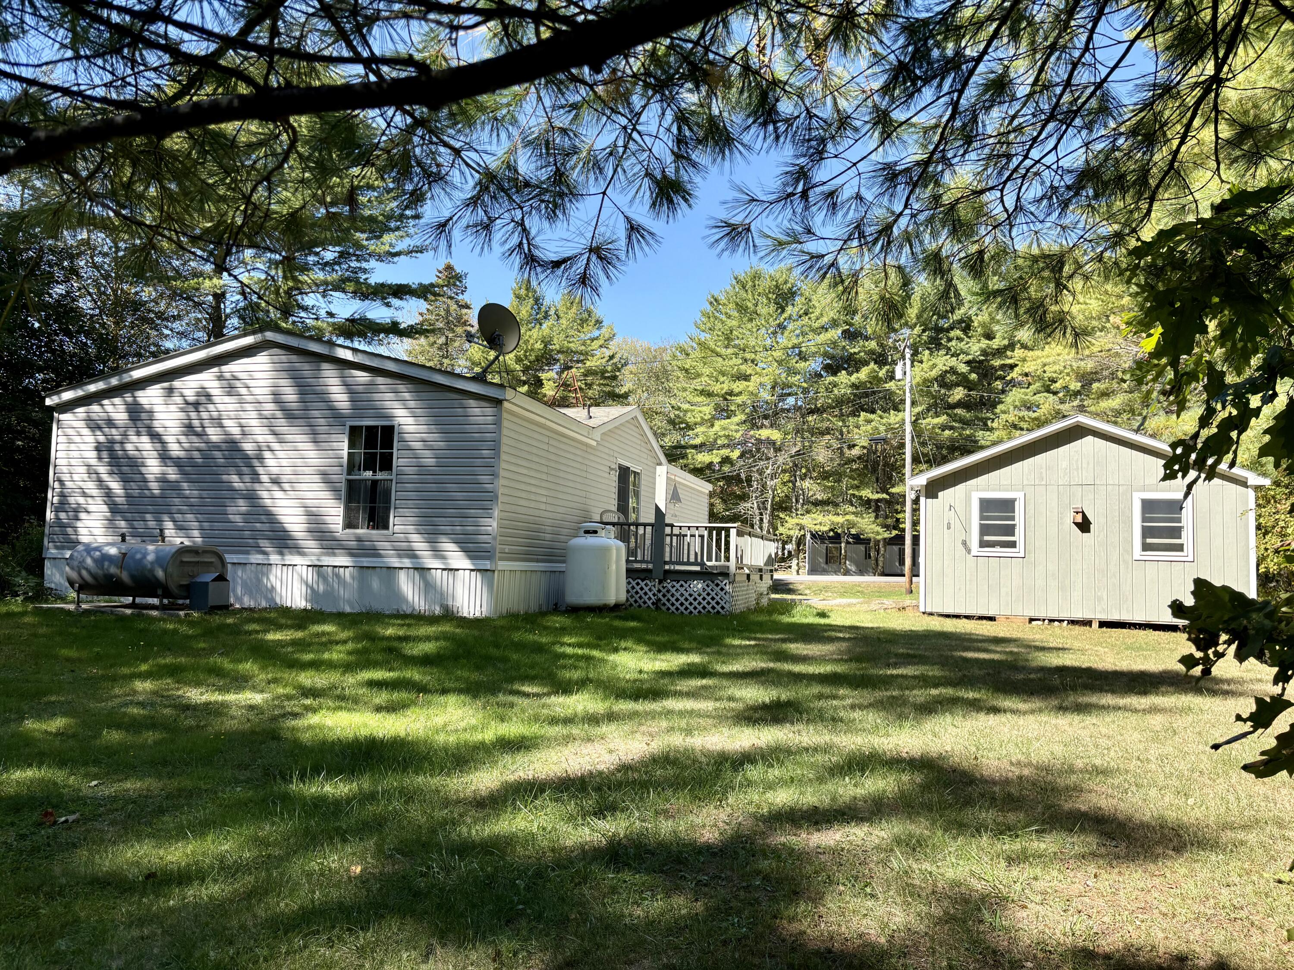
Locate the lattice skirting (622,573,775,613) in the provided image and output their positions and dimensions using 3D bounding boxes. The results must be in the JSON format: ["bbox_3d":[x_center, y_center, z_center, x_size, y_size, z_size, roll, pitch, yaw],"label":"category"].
[{"bbox_3d":[0.824,2.088,19.006,2.559,0.615,5.492,0,-5,14],"label":"lattice skirting"}]

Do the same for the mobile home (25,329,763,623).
[{"bbox_3d":[-3.674,0.434,21.422,7.497,3.990,15.679,0,-5,14],"label":"mobile home"}]

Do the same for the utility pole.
[{"bbox_3d":[10.574,-0.910,39.362,0.280,10.722,0.280,1,-5,0],"label":"utility pole"}]

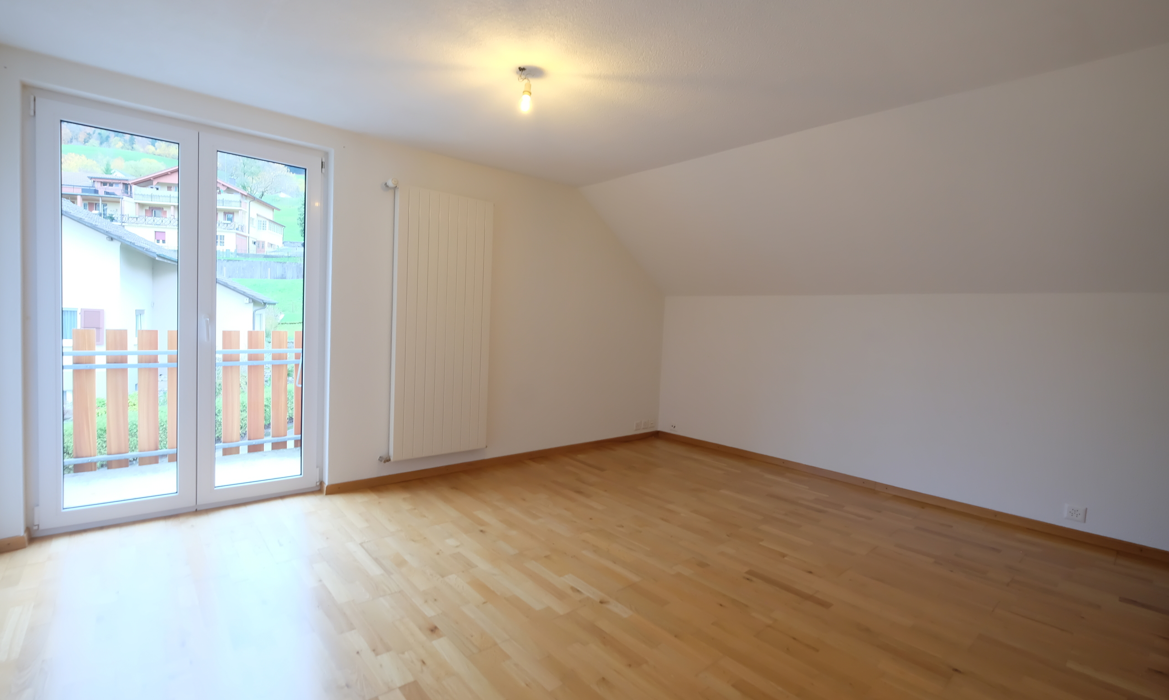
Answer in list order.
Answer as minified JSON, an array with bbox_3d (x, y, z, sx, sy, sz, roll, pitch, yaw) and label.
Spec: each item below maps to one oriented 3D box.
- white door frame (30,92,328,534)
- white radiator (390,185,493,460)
[{"bbox_3d":[-2.141,-0.151,2.873,1.240,2.070,0.080,0,4,-42],"label":"white door frame"},{"bbox_3d":[-0.986,-0.165,3.627,0.710,1.790,0.085,0,4,-42],"label":"white radiator"}]

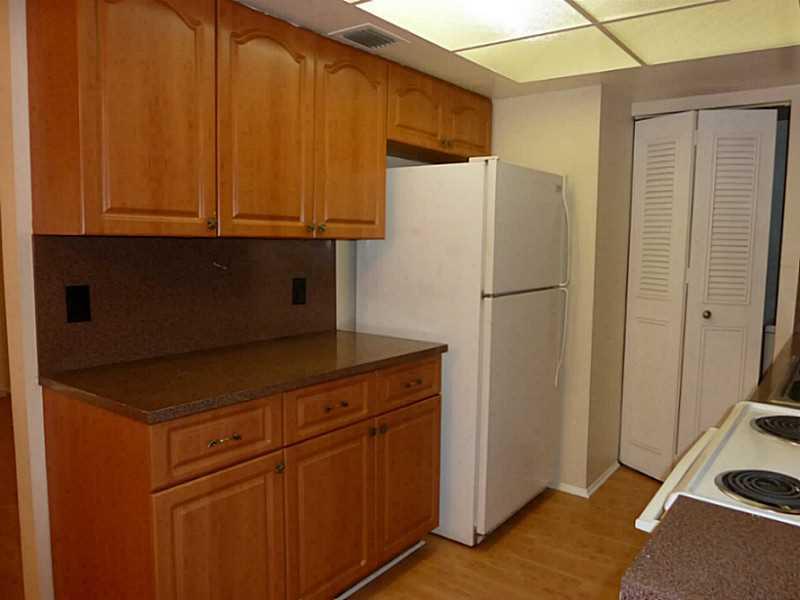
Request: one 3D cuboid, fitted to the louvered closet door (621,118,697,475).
[{"bbox_3d":[1.466,0.005,3.295,0.035,2.038,0.387,-2,6,-27],"label":"louvered closet door"}]

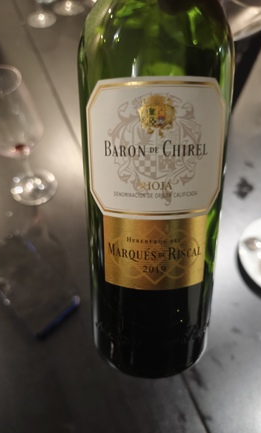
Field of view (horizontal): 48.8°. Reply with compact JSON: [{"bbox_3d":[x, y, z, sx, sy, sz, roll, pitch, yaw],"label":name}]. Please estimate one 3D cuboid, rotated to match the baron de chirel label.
[{"bbox_3d":[0.012,-0.012,0.140,0.067,0.099,0.018,0,18,2],"label":"baron de chirel label"}]

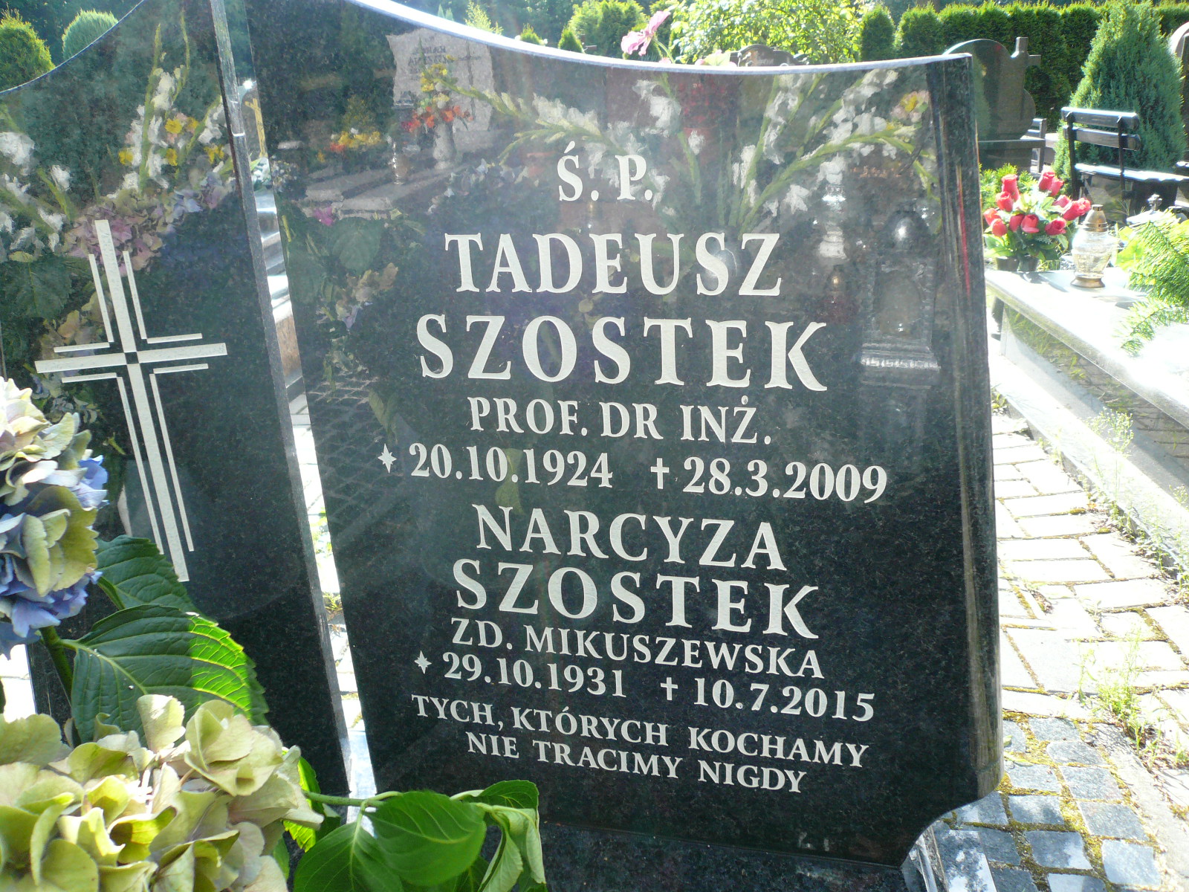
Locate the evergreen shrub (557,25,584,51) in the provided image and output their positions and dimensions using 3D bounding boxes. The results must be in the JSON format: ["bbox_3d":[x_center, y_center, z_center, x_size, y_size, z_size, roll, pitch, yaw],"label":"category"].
[{"bbox_3d":[-0.194,-3.433,9.223,0.500,1.100,0.500,-5,24,3],"label":"evergreen shrub"}]

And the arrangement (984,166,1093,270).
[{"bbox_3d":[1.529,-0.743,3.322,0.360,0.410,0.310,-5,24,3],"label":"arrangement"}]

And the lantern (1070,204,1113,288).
[{"bbox_3d":[1.580,-0.635,3.053,0.137,0.247,0.137,-5,24,3],"label":"lantern"}]

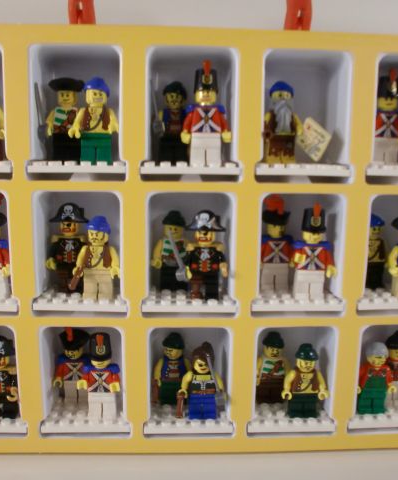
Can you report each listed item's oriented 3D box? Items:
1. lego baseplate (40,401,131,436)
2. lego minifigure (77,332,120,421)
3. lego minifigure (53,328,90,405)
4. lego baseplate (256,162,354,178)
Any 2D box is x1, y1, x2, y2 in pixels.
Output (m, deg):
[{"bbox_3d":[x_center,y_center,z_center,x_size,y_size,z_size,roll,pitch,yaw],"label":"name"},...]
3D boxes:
[{"bbox_3d":[-0.061,0.098,0.272,0.048,0.005,0.032,0,10,-2],"label":"lego baseplate"},{"bbox_3d":[-0.054,0.074,0.260,0.023,0.049,0.016,0,9,-2],"label":"lego minifigure"},{"bbox_3d":[-0.072,0.074,0.283,0.025,0.047,0.013,0,10,-2],"label":"lego minifigure"},{"bbox_3d":[0.051,-0.036,0.252,0.048,0.005,0.032,0,9,-2],"label":"lego baseplate"}]

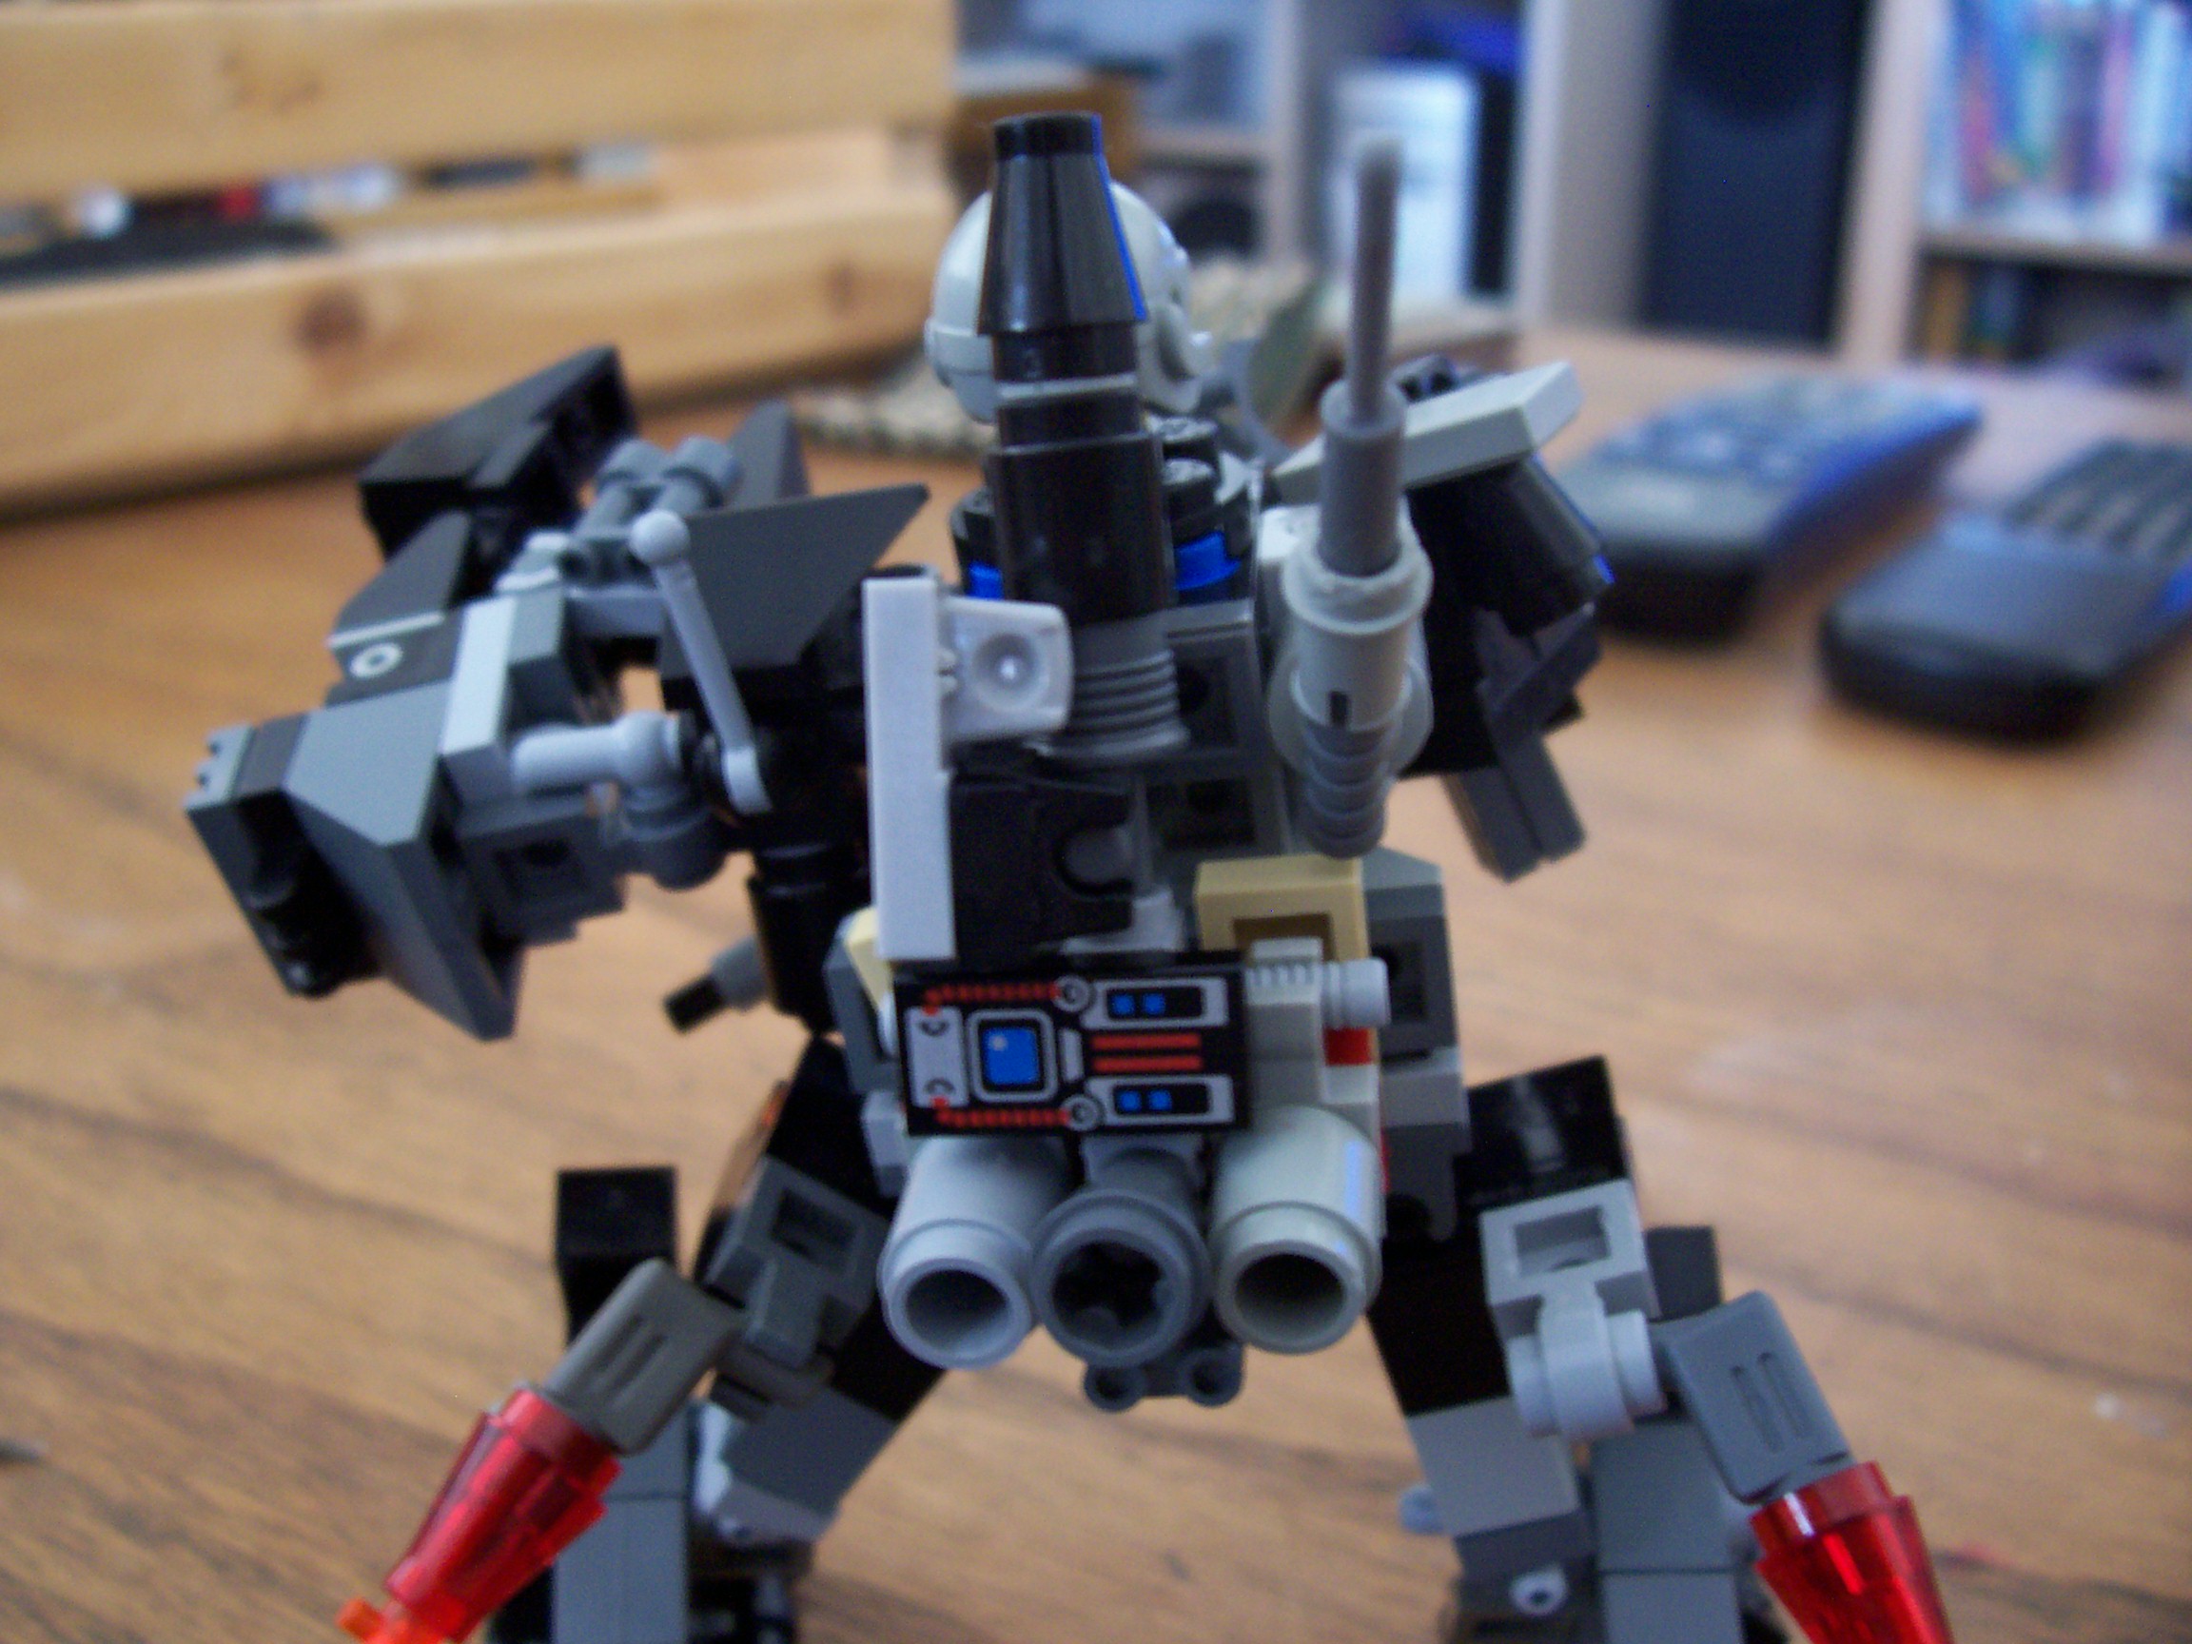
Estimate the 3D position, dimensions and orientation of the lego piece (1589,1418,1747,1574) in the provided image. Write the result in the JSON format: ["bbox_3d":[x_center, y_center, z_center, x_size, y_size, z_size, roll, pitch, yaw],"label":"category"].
[{"bbox_3d":[0.035,0.041,0.135,0.008,0.009,0.008,-4,6,12],"label":"lego piece"}]

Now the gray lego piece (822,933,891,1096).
[{"bbox_3d":[-0.009,0.009,0.118,0.008,0.008,0.009,-6,27,9],"label":"gray lego piece"}]

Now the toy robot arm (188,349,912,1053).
[{"bbox_3d":[-0.029,-0.008,0.122,0.034,0.030,0.030,3,22,7],"label":"toy robot arm"}]

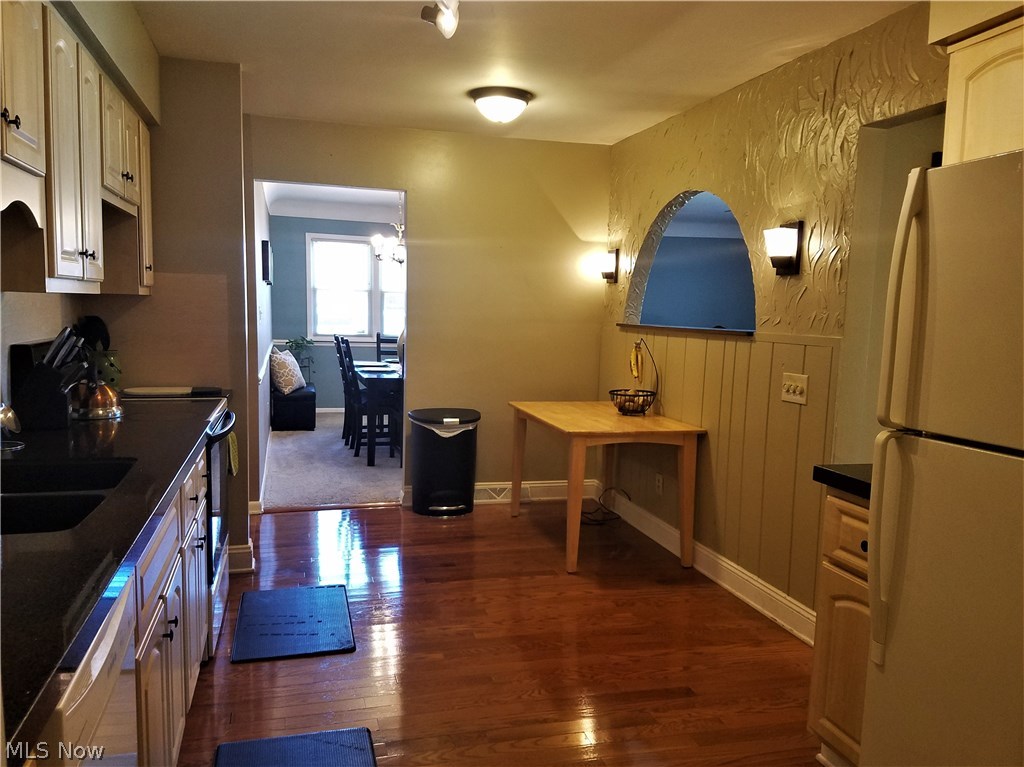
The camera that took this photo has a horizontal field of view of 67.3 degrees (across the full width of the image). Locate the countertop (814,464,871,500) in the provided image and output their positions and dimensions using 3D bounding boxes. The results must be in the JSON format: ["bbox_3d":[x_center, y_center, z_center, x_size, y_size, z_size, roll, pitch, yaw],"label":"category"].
[{"bbox_3d":[1.224,0.276,2.133,0.616,0.042,0.392,0,6,-16],"label":"countertop"}]

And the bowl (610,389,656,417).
[{"bbox_3d":[0.711,0.118,4.552,0.270,0.125,0.270,1,6,0],"label":"bowl"}]

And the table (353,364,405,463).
[{"bbox_3d":[-0.979,0.230,7.198,0.930,0.735,1.690,0,6,-16],"label":"table"}]

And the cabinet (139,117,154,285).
[{"bbox_3d":[-1.807,-0.788,3.404,0.345,0.778,0.270,0,6,-16],"label":"cabinet"}]

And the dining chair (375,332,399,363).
[{"bbox_3d":[-1.200,-0.021,8.205,0.440,1.010,0.510,0,6,-16],"label":"dining chair"}]

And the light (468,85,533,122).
[{"bbox_3d":[-0.061,-1.426,3.991,0.346,0.141,0.346,1,6,0],"label":"light"}]

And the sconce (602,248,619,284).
[{"bbox_3d":[0.617,-0.761,5.023,0.104,0.218,0.122,0,6,-16],"label":"sconce"}]

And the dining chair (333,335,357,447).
[{"bbox_3d":[-1.514,0.054,7.527,0.460,1.040,0.450,0,6,-16],"label":"dining chair"}]

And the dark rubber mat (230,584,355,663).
[{"bbox_3d":[-0.920,0.996,3.258,0.460,0.020,0.690,0,6,-16],"label":"dark rubber mat"}]

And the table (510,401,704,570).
[{"bbox_3d":[0.465,0.544,4.448,0.740,0.745,1.210,0,6,-14],"label":"table"}]

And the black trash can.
[{"bbox_3d":[-0.438,0.507,4.956,0.450,0.670,0.320,0,6,-16],"label":"black trash can"}]

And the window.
[{"bbox_3d":[-1.670,-1.126,9.286,1.540,1.270,0.100,0,6,-16],"label":"window"}]

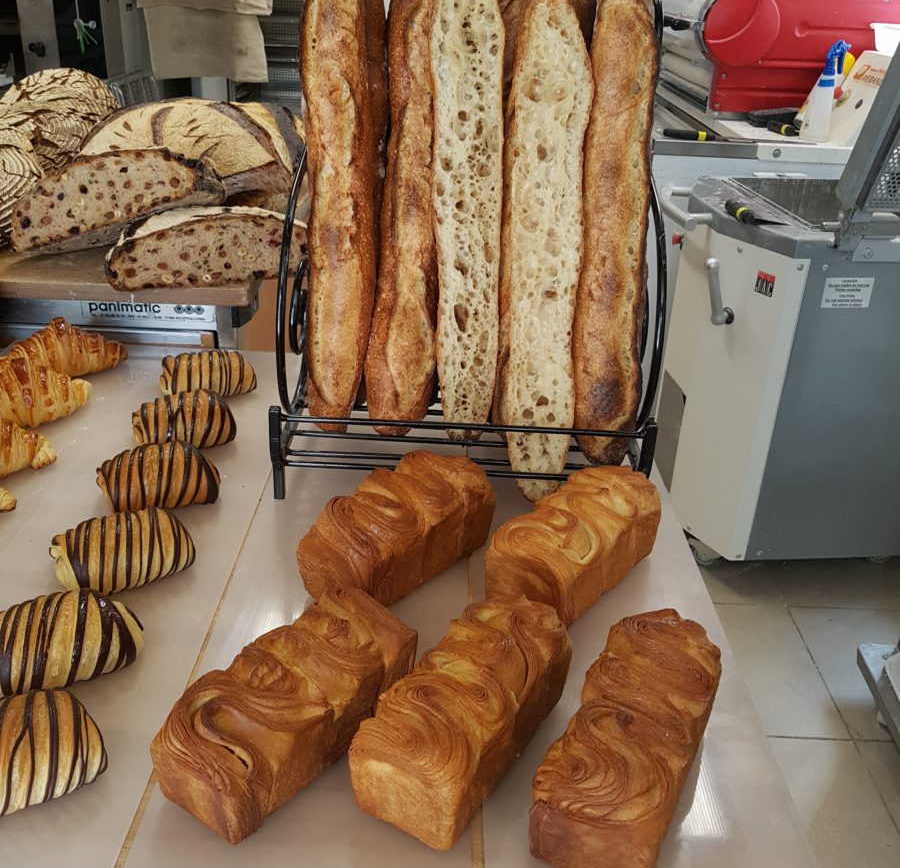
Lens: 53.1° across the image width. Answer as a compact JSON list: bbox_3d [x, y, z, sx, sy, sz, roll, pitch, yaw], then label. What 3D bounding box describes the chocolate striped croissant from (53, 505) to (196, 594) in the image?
[{"bbox_3d":[-0.326,0.115,0.906,0.124,0.054,0.072,-5,28,-14],"label":"chocolate striped croissant"}]

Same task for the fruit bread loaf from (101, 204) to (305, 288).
[{"bbox_3d":[-0.388,-0.301,1.467,0.290,0.092,0.110,-3,28,-12],"label":"fruit bread loaf"}]

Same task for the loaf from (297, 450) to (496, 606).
[{"bbox_3d":[-0.050,0.100,0.942,0.083,0.074,0.198,23,33,34],"label":"loaf"}]

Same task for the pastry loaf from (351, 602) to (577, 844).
[{"bbox_3d":[0.015,0.221,0.716,0.081,0.072,0.194,19,31,27],"label":"pastry loaf"}]

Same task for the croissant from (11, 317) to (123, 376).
[{"bbox_3d":[-0.569,-0.131,1.349,0.150,0.063,0.078,-3,27,-12],"label":"croissant"}]

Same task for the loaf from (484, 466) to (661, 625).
[{"bbox_3d":[0.129,0.108,0.918,0.086,0.075,0.185,20,30,30],"label":"loaf"}]

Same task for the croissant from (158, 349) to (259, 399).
[{"bbox_3d":[-0.348,-0.093,1.308,0.118,0.050,0.068,0,26,-7],"label":"croissant"}]

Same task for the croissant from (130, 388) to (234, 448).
[{"bbox_3d":[-0.344,-0.025,1.178,0.118,0.051,0.068,-3,28,-12],"label":"croissant"}]

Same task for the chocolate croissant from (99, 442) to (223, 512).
[{"bbox_3d":[-0.336,0.044,1.044,0.120,0.053,0.070,-3,28,-12],"label":"chocolate croissant"}]

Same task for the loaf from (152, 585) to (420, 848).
[{"bbox_3d":[-0.123,0.212,0.720,0.082,0.072,0.203,21,32,31],"label":"loaf"}]

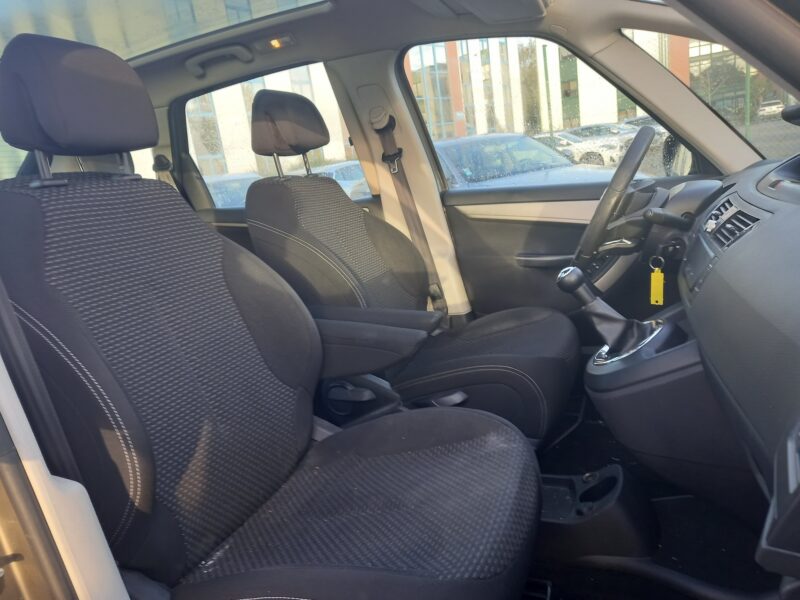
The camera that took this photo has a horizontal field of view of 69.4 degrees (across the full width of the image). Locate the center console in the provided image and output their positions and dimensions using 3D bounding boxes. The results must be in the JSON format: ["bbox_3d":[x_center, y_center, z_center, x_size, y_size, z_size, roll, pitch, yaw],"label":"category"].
[{"bbox_3d":[0.489,0.145,1.117,0.340,0.470,0.250,-4,13,19],"label":"center console"}]

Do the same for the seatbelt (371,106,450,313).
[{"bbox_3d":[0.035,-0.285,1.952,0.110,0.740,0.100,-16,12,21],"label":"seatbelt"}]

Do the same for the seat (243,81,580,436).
[{"bbox_3d":[0.057,-0.120,1.619,0.840,0.990,0.530,-4,13,19],"label":"seat"}]

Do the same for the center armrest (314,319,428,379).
[{"bbox_3d":[-0.080,0.092,1.182,0.330,0.125,0.085,-4,13,19],"label":"center armrest"}]

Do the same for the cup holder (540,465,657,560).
[{"bbox_3d":[0.395,0.427,1.210,0.260,0.140,0.210,-4,13,19],"label":"cup holder"}]

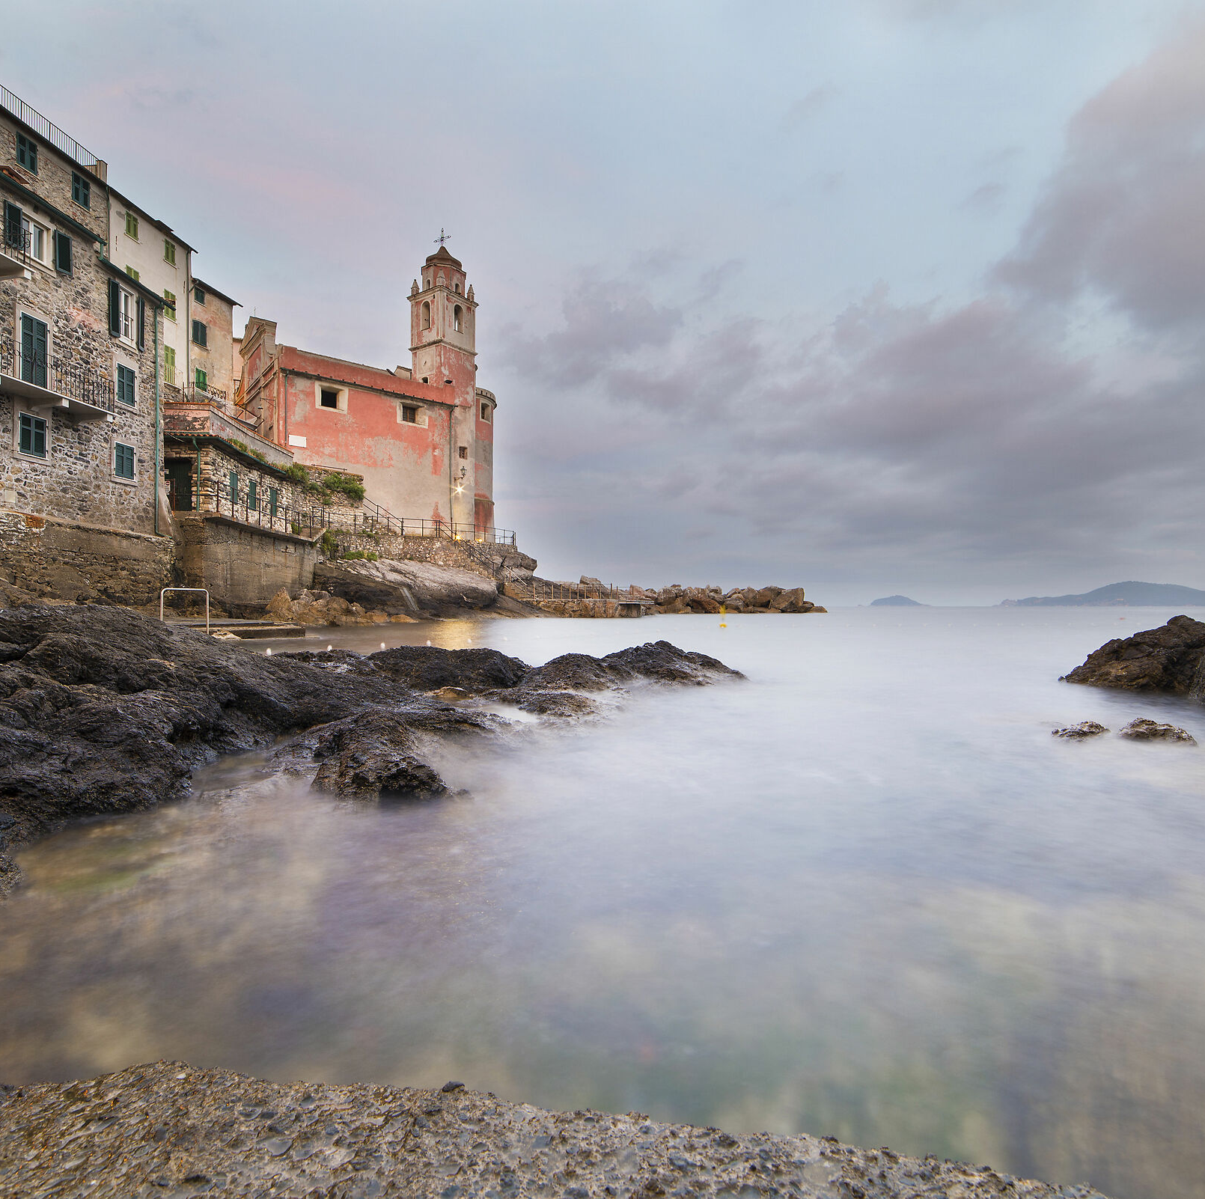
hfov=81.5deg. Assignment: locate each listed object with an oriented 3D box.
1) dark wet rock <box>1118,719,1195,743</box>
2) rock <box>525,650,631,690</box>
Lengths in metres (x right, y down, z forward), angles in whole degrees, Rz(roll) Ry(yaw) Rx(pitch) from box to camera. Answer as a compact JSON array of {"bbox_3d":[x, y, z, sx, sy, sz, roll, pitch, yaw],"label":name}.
[{"bbox_3d":[3.640,0.849,4.600,0.400,0.130,0.280,0,-1,30],"label":"dark wet rock"},{"bbox_3d":[-0.250,0.743,7.600,1.150,0.400,0.950,0,-1,-10],"label":"rock"}]

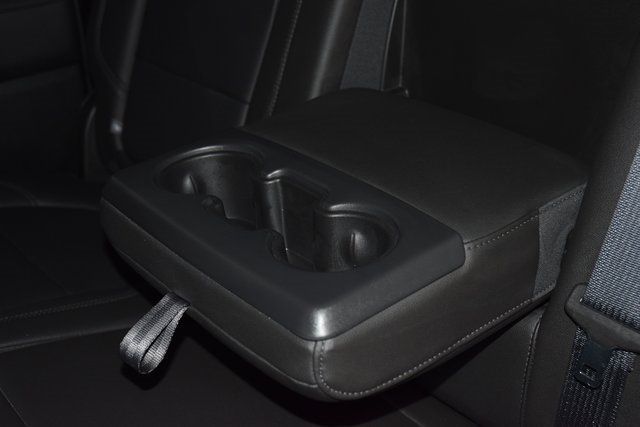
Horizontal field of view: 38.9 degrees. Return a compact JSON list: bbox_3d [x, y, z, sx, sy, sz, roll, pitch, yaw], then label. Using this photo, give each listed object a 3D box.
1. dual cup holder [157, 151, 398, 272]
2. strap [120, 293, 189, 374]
[{"bbox_3d":[-0.038,0.019,0.714,0.090,0.066,0.247,-25,36,-32],"label":"dual cup holder"},{"bbox_3d":[-0.123,0.090,0.681,0.050,0.043,0.032,-25,36,-32],"label":"strap"}]

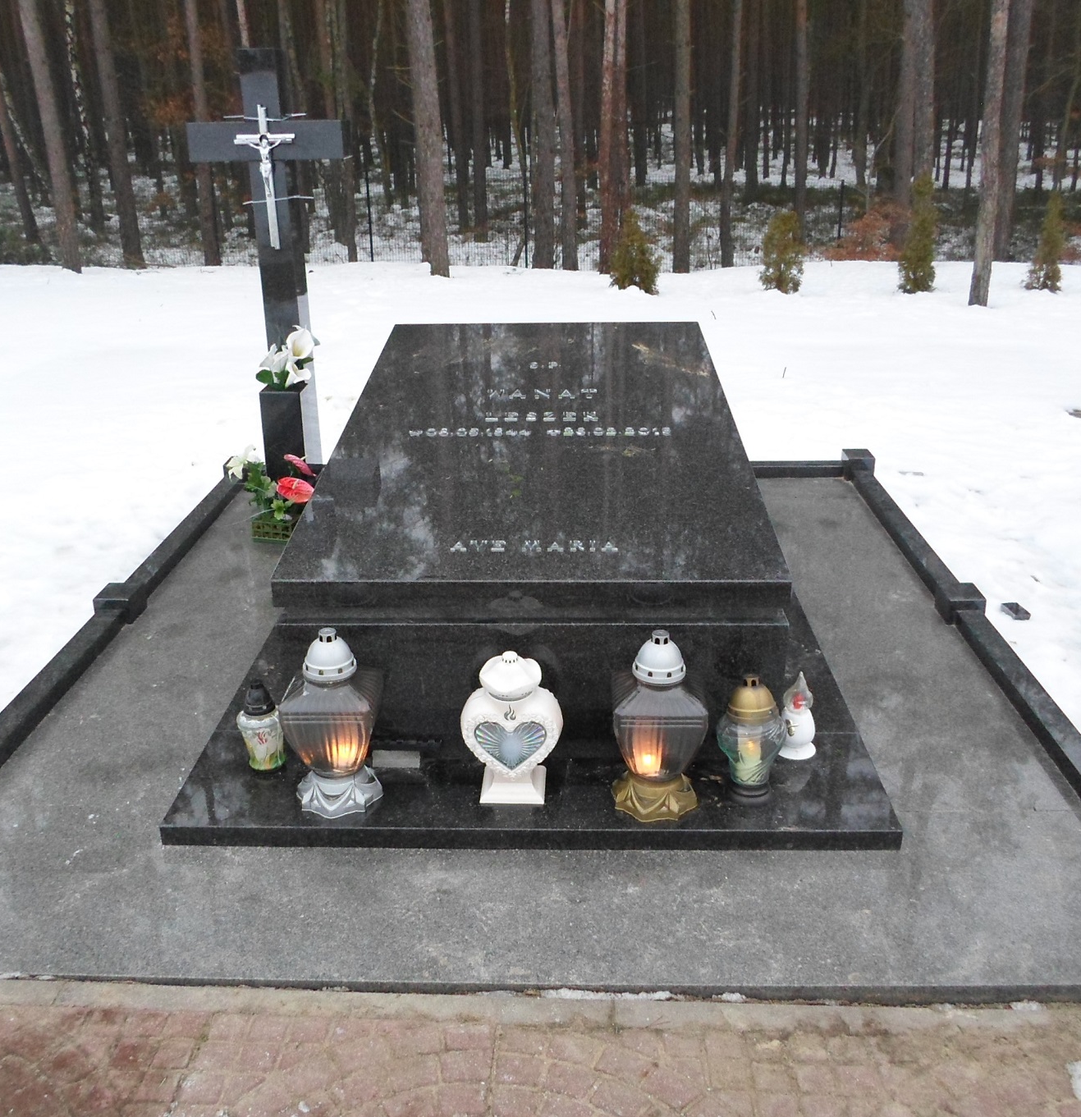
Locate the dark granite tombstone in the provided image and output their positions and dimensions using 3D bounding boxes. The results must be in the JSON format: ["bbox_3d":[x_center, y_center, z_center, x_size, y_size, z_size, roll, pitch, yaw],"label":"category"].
[{"bbox_3d":[0.002,-0.145,2.852,1.391,0.641,2.073,0,23,2],"label":"dark granite tombstone"}]

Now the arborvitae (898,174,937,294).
[{"bbox_3d":[2.891,-2.481,8.163,0.298,0.894,0.298,0,23,2],"label":"arborvitae"}]

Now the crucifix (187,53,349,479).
[{"bbox_3d":[-0.922,-1.016,3.824,0.532,1.484,0.141,0,23,2],"label":"crucifix"}]

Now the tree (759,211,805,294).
[{"bbox_3d":[1.870,-2.366,8.279,0.362,0.626,0.362,0,23,2],"label":"tree"}]

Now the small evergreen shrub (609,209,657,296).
[{"bbox_3d":[0.727,-2.395,8.367,0.393,0.648,0.393,0,23,2],"label":"small evergreen shrub"}]

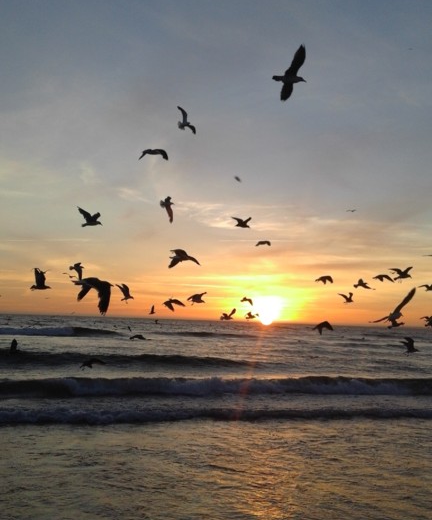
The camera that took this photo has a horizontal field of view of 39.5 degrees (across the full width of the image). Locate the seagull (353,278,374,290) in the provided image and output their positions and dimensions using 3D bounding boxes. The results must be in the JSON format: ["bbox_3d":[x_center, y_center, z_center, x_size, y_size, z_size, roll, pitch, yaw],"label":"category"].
[{"bbox_3d":[4.045,0.672,16.500,0.460,0.280,0.900,3,-6,-16],"label":"seagull"}]

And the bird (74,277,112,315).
[{"bbox_3d":[-1.466,0.425,7.200,0.480,0.450,0.800,6,-7,-33],"label":"bird"}]

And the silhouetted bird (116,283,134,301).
[{"bbox_3d":[-2.633,0.916,17.500,0.450,0.500,0.620,2,-6,-5],"label":"silhouetted bird"}]

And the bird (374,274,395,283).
[{"bbox_3d":[4.538,0.501,16.300,0.460,0.240,0.950,4,-6,-24],"label":"bird"}]

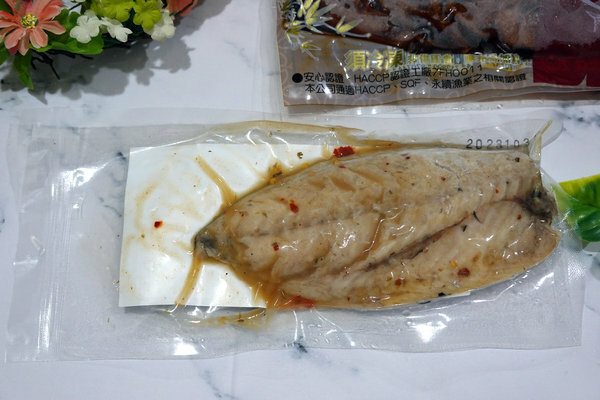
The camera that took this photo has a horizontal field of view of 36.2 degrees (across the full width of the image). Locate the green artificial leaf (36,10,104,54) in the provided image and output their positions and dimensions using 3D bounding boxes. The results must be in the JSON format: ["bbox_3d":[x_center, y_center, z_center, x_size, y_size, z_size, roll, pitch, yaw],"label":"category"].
[{"bbox_3d":[-0.128,-0.093,0.510,0.037,0.012,0.022,-6,82,-1],"label":"green artificial leaf"}]

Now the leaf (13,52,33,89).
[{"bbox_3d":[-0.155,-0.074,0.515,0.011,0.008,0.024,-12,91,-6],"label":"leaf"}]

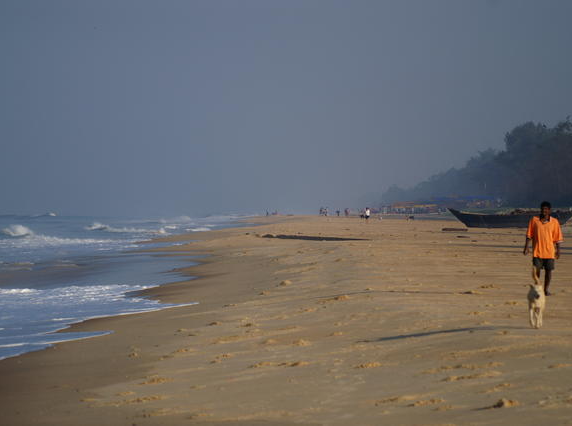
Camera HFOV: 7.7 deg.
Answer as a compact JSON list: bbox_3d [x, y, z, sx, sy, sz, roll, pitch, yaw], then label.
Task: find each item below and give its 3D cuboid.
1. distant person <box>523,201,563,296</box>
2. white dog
[{"bbox_3d":[4.529,0.630,75.000,0.680,1.680,0.500,0,0,3],"label":"distant person"},{"bbox_3d":[3.235,1.096,55.000,0.240,0.780,0.850,0,0,3],"label":"white dog"}]

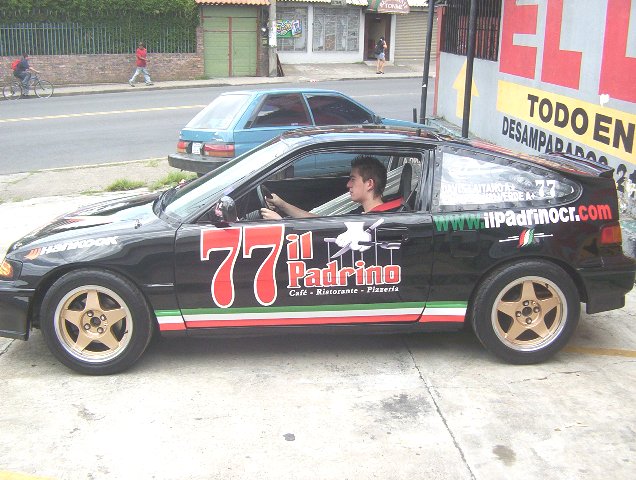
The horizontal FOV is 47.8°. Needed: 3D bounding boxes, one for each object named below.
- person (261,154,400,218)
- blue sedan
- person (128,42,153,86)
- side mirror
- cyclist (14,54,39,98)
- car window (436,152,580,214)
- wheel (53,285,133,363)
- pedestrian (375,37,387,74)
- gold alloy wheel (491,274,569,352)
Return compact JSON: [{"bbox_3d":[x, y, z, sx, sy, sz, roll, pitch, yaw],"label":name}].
[{"bbox_3d":[-0.067,-0.042,4.099,1.100,0.880,0.500,1,14,-2],"label":"person"},{"bbox_3d":[-0.087,-1.582,10.927,3.950,1.390,1.620,-10,17,-39],"label":"blue sedan"},{"bbox_3d":[-6.955,-6.915,28.300,0.750,1.700,0.500,0,14,-7],"label":"person"},{"bbox_3d":[-0.456,-0.152,3.576,0.105,0.115,0.180,1,14,-2],"label":"side mirror"},{"bbox_3d":[-10.350,-5.858,25.500,0.900,1.520,0.500,-2,14,-14],"label":"cyclist"},{"bbox_3d":[0.992,-0.304,3.731,0.780,0.335,0.060,1,-8,-2],"label":"car window"},{"bbox_3d":[-1.167,0.420,3.803,0.410,0.410,0.180,1,14,-2],"label":"wheel"},{"bbox_3d":[2.741,-8.083,31.500,0.350,1.600,0.450,-8,16,-33],"label":"pedestrian"},{"bbox_3d":[1.117,0.376,3.868,0.410,0.410,0.180,1,14,-2],"label":"gold alloy wheel"}]

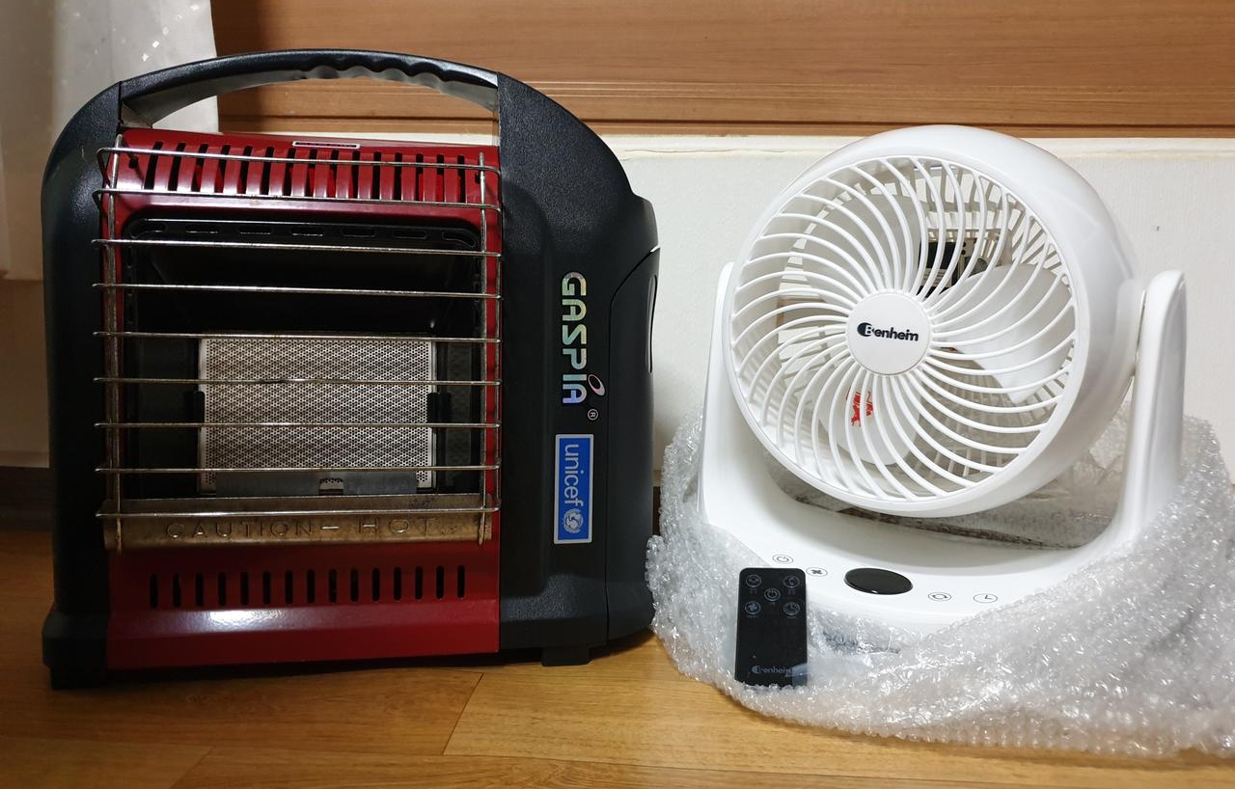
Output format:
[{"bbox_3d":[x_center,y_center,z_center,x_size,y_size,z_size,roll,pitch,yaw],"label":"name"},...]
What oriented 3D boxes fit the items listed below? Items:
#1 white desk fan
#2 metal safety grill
[{"bbox_3d":[0.200,-0.013,0.643,0.312,0.325,0.240,8,9,29],"label":"white desk fan"},{"bbox_3d":[-0.169,-0.026,0.509,0.207,0.220,0.035,0,5,-10],"label":"metal safety grill"}]

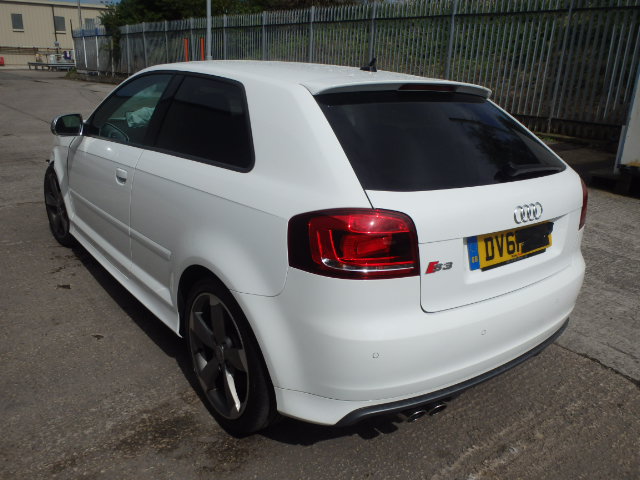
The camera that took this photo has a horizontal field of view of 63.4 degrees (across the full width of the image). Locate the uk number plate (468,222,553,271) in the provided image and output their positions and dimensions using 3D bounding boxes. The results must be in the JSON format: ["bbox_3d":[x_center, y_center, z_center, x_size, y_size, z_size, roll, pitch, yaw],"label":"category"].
[{"bbox_3d":[0.692,0.010,1.852,0.520,0.111,0.012,-10,5,-37],"label":"uk number plate"}]

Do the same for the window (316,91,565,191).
[{"bbox_3d":[0.521,-0.390,1.980,1.230,0.060,0.530,-10,56,-37],"label":"window"}]

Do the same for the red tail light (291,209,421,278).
[{"bbox_3d":[0.107,0.003,1.459,0.330,0.200,0.240,-10,22,-37],"label":"red tail light"}]

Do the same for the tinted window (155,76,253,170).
[{"bbox_3d":[-0.418,-0.468,2.015,0.050,0.360,0.880,23,0,-42],"label":"tinted window"}]

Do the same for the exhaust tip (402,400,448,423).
[{"bbox_3d":[0.342,0.569,1.820,0.180,0.080,0.130,-10,22,-37],"label":"exhaust tip"}]

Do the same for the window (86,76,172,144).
[{"bbox_3d":[-1.028,-0.691,2.751,0.050,0.430,1.040,23,0,-42],"label":"window"}]

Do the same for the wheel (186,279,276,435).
[{"bbox_3d":[-0.301,0.414,2.006,0.225,0.637,0.637,-10,22,-37],"label":"wheel"}]

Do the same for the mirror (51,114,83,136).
[{"bbox_3d":[-1.464,-0.666,3.003,0.175,0.125,0.120,-10,22,-37],"label":"mirror"}]

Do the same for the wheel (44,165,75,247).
[{"bbox_3d":[-1.893,-0.260,3.919,0.225,0.637,0.637,-11,22,-38],"label":"wheel"}]

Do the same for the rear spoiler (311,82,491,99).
[{"bbox_3d":[0.362,-0.623,2.131,1.060,0.080,0.180,-10,22,-37],"label":"rear spoiler"}]

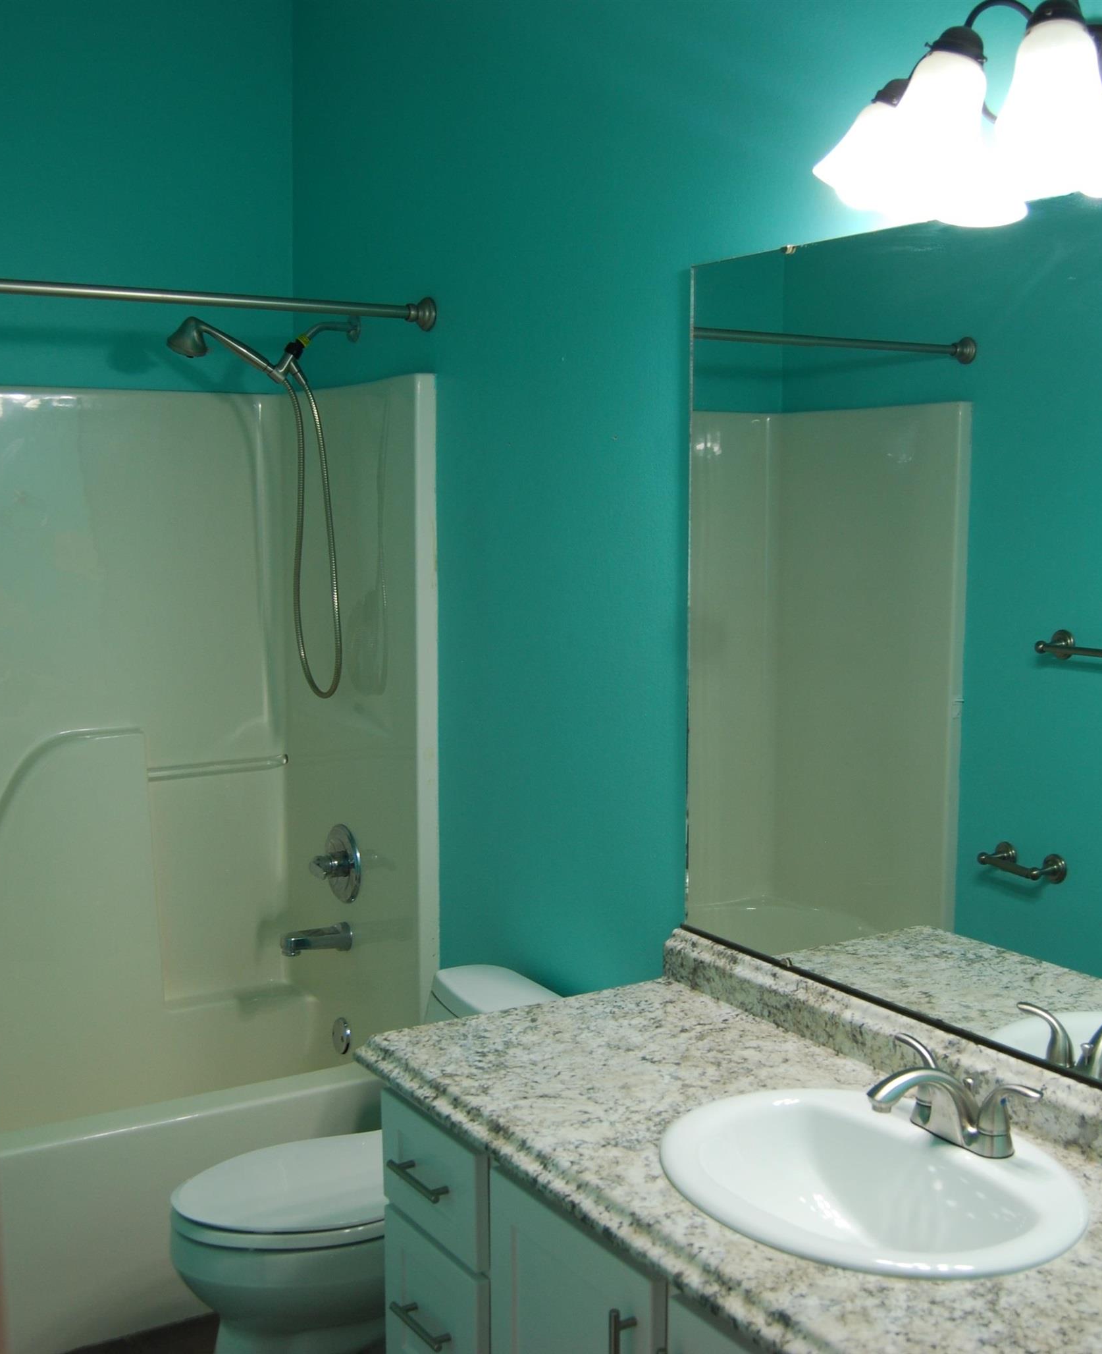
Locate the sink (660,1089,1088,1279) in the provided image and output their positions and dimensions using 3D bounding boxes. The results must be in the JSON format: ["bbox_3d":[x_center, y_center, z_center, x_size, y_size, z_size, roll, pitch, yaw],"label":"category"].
[{"bbox_3d":[0.350,0.641,1.730,0.449,0.182,0.502,-4,8,-33],"label":"sink"}]

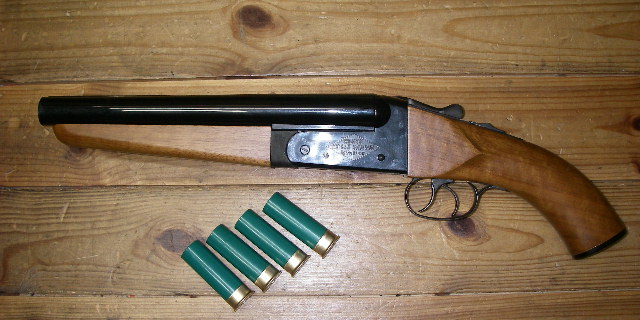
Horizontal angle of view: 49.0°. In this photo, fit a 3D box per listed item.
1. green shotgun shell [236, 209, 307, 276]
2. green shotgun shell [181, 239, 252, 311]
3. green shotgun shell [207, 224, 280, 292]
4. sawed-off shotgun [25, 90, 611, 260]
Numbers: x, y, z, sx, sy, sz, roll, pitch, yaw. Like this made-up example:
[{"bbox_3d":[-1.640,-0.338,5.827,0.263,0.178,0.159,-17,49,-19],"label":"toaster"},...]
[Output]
[{"bbox_3d":[-0.041,0.068,0.587,0.066,0.022,0.022,38,86,6],"label":"green shotgun shell"},{"bbox_3d":[-0.086,0.095,0.585,0.067,0.022,0.022,42,86,6],"label":"green shotgun shell"},{"bbox_3d":[-0.065,0.081,0.586,0.066,0.022,0.022,38,86,6],"label":"green shotgun shell"},{"bbox_3d":[0.007,0.014,0.592,0.492,0.055,0.136,0,84,2],"label":"sawed-off shotgun"}]

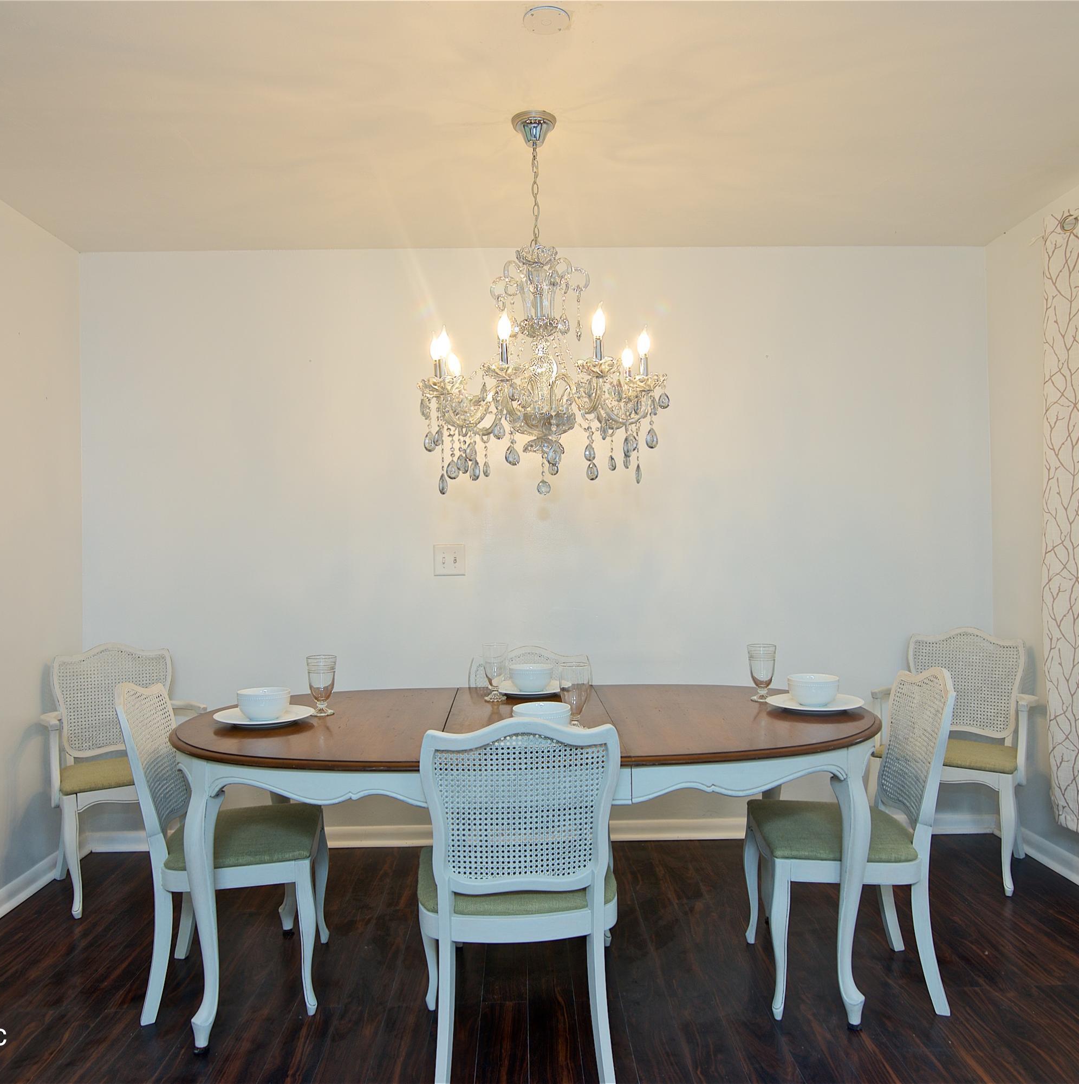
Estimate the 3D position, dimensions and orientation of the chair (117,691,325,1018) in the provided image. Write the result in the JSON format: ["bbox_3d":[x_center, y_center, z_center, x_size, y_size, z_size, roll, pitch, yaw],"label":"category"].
[{"bbox_3d":[-0.874,0.812,2.544,0.545,0.868,0.485,-1,0,-9],"label":"chair"}]

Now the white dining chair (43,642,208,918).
[{"bbox_3d":[-1.521,0.823,3.335,0.550,0.870,0.536,-1,0,-35],"label":"white dining chair"}]

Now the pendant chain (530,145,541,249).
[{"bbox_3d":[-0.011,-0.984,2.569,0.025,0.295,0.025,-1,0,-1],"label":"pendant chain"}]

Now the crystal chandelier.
[{"bbox_3d":[0.000,-0.670,2.568,0.700,1.074,0.700,-1,0,-1],"label":"crystal chandelier"}]

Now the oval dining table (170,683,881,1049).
[{"bbox_3d":[-0.022,0.861,2.554,1.940,0.745,1.000,-1,0,-1],"label":"oval dining table"}]

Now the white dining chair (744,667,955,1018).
[{"bbox_3d":[0.866,0.785,2.514,0.545,0.868,0.485,-1,0,4],"label":"white dining chair"}]

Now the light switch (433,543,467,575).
[{"bbox_3d":[-0.366,0.078,3.692,0.122,0.122,0.014,-1,0,-1],"label":"light switch"}]

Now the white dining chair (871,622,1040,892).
[{"bbox_3d":[1.570,0.776,3.419,0.550,0.870,0.536,-1,0,36],"label":"white dining chair"}]

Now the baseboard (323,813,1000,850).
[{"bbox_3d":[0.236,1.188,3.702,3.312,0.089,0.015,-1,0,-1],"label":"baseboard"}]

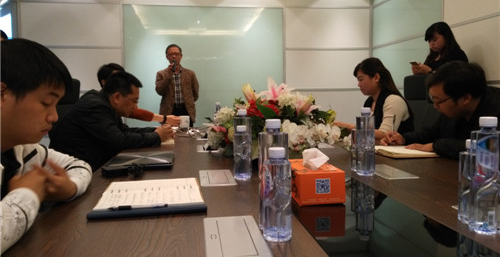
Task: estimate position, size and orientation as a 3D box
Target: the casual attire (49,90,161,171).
[{"bbox_3d":[-0.738,0.095,2.050,0.560,0.600,0.500,-1,4,-13],"label":"casual attire"}]

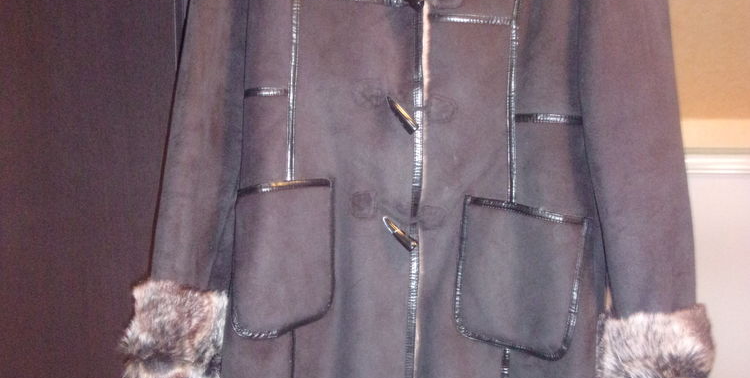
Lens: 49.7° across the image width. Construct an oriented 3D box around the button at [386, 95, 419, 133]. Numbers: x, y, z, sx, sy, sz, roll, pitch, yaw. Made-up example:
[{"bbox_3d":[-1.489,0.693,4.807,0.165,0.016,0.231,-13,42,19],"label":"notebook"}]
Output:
[{"bbox_3d":[0.030,-0.082,0.886,0.013,0.048,0.013,-38,1,6],"label":"button"}]

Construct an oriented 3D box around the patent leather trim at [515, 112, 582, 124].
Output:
[{"bbox_3d":[0.196,-0.079,0.911,0.078,0.011,0.008,1,5,-10],"label":"patent leather trim"}]

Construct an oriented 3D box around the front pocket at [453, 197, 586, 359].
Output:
[{"bbox_3d":[0.165,0.101,0.912,0.138,0.162,0.025,8,0,-5],"label":"front pocket"}]

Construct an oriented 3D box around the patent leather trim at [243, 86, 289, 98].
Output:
[{"bbox_3d":[-0.125,-0.112,0.929,0.053,0.011,0.008,2,5,25],"label":"patent leather trim"}]

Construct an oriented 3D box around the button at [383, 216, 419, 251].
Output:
[{"bbox_3d":[0.028,0.049,0.898,0.013,0.048,0.013,-44,1,6],"label":"button"}]

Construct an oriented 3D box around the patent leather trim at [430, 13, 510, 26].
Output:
[{"bbox_3d":[0.105,-0.186,0.887,0.089,0.011,0.008,4,5,3],"label":"patent leather trim"}]

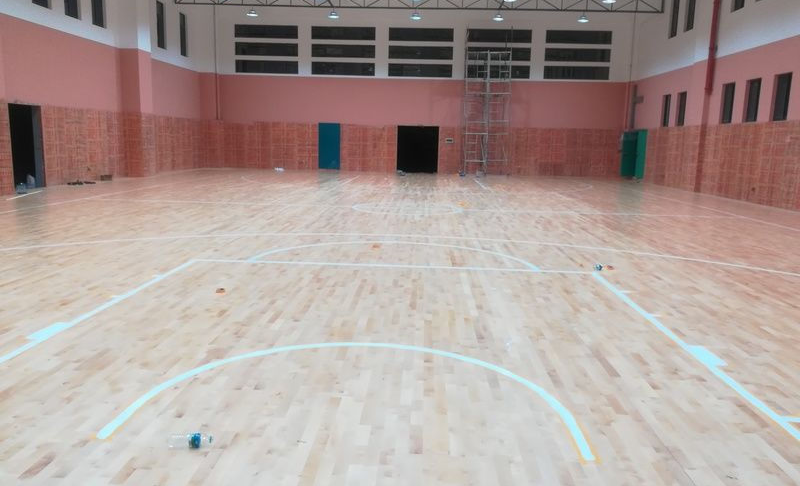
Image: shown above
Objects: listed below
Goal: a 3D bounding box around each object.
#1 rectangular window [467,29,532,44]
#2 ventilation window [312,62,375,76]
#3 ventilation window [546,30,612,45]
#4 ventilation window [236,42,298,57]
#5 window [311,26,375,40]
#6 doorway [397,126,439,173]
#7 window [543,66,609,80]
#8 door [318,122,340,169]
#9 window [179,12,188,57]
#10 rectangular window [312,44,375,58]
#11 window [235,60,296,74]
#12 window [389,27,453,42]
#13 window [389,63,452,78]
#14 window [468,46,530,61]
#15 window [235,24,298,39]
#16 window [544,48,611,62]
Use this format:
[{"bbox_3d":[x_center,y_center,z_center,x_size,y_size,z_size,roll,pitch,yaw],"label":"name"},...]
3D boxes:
[{"bbox_3d":[4.481,-9.273,26.970,2.880,0.560,0.150,2,10,2],"label":"rectangular window"},{"bbox_3d":[-2.596,-7.969,27.493,2.898,0.574,0.150,2,10,2],"label":"ventilation window"},{"bbox_3d":[8.013,-9.175,26.841,2.902,0.560,0.150,2,10,2],"label":"ventilation window"},{"bbox_3d":[-6.102,-8.866,27.486,2.884,0.571,0.150,2,10,2],"label":"ventilation window"},{"bbox_3d":[-2.549,-9.484,27.224,2.885,0.560,0.150,2,10,2],"label":"window"},{"bbox_3d":[0.835,-4.346,28.004,1.910,2.120,0.220,2,10,2],"label":"doorway"},{"bbox_3d":[7.949,-7.675,27.103,2.903,0.576,0.150,2,10,2],"label":"window"},{"bbox_3d":[-3.282,-4.491,28.102,1.010,2.140,0.100,2,10,2],"label":"door"},{"bbox_3d":[-9.353,-8.976,25.967,0.150,1.760,0.800,2,10,2],"label":"window"},{"bbox_3d":[-2.561,-8.716,27.355,2.881,0.560,0.150,2,10,2],"label":"rectangular window"},{"bbox_3d":[-6.106,-8.075,27.610,2.891,0.560,0.150,2,10,2],"label":"window"},{"bbox_3d":[0.973,-9.375,27.098,2.903,0.560,0.150,2,10,2],"label":"window"},{"bbox_3d":[0.934,-7.838,27.360,2.884,0.560,0.150,2,10,2],"label":"window"},{"bbox_3d":[4.437,-8.530,27.104,2.876,0.573,0.150,2,10,2],"label":"window"},{"bbox_3d":[-6.065,-9.604,27.349,2.889,0.560,0.150,2,10,2],"label":"window"},{"bbox_3d":[7.965,-8.427,26.974,2.894,0.561,0.150,2,10,2],"label":"window"}]

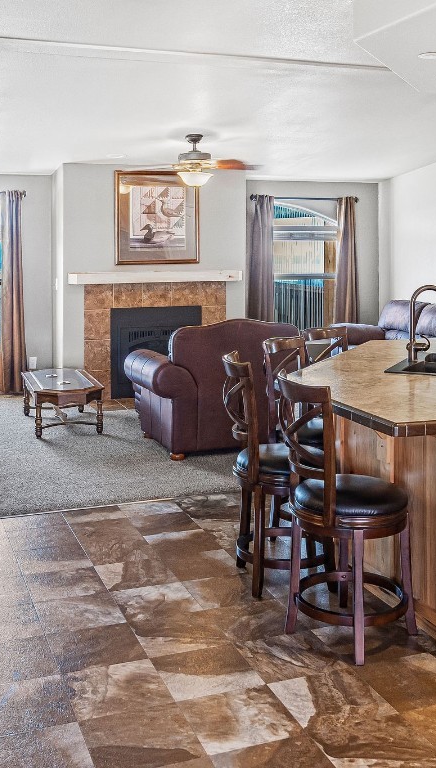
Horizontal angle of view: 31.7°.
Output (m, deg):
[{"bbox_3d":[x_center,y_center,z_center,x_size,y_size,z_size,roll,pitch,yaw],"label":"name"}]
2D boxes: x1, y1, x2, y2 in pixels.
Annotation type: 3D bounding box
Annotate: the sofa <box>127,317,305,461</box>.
[{"bbox_3d":[-0.016,-0.056,6.206,1.380,1.000,1.000,-3,7,-22],"label":"sofa"}]

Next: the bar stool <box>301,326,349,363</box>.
[{"bbox_3d":[0.810,0.199,4.728,0.470,1.050,0.520,-6,9,-40],"label":"bar stool"}]

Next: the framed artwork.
[{"bbox_3d":[-0.620,-1.735,8.043,0.934,0.964,0.050,-3,7,-22],"label":"framed artwork"}]

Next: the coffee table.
[{"bbox_3d":[-1.358,0.151,6.645,0.600,0.420,0.970,-3,7,-22],"label":"coffee table"}]

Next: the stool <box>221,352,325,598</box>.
[{"bbox_3d":[0.300,0.403,3.650,0.530,1.050,0.480,-1,7,-7],"label":"stool"}]

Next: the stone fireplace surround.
[{"bbox_3d":[-0.627,-0.505,8.051,1.569,1.190,0.150,-3,7,-22],"label":"stone fireplace surround"}]

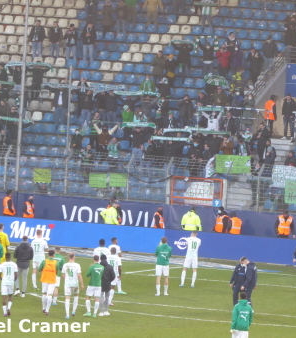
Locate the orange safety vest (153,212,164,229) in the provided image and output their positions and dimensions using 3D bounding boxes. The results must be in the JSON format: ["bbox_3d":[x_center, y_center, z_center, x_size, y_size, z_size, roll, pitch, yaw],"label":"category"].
[{"bbox_3d":[0.379,1.936,153.757,0.340,0.670,0.480,5,4,41],"label":"orange safety vest"}]

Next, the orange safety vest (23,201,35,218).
[{"bbox_3d":[-4.427,1.556,155.866,0.500,0.670,0.340,1,3,-33],"label":"orange safety vest"}]

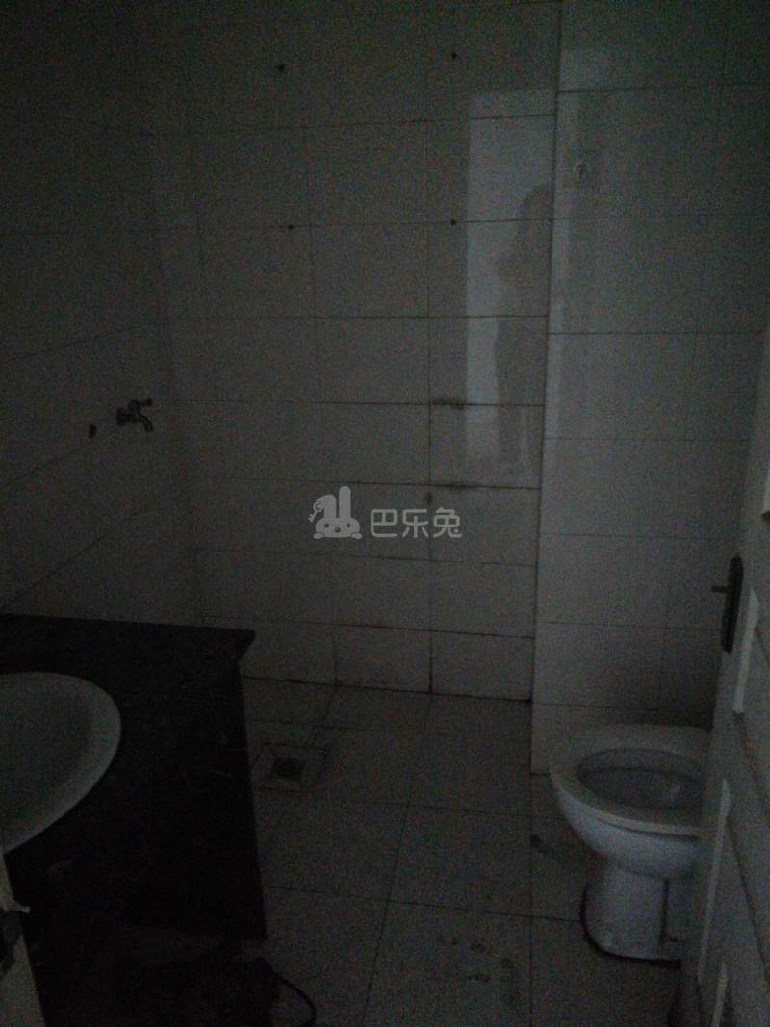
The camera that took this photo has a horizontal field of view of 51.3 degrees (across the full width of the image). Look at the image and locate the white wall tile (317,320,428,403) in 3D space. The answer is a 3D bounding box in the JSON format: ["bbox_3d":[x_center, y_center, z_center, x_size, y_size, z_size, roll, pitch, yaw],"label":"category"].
[{"bbox_3d":[-0.034,-0.449,2.364,0.330,0.251,0.012,2,21,10],"label":"white wall tile"}]

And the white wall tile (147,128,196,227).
[{"bbox_3d":[-0.597,-0.940,2.279,0.124,0.250,0.010,2,20,10],"label":"white wall tile"}]

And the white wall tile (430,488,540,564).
[{"bbox_3d":[0.305,0.036,2.471,0.330,0.251,0.010,2,21,10],"label":"white wall tile"}]

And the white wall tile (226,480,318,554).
[{"bbox_3d":[-0.345,0.013,2.583,0.330,0.251,0.010,2,21,10],"label":"white wall tile"}]

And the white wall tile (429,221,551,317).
[{"bbox_3d":[0.284,-0.675,2.218,0.330,0.250,0.010,2,20,10],"label":"white wall tile"}]

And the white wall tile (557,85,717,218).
[{"bbox_3d":[0.535,-0.774,1.728,0.334,0.251,0.012,2,21,10],"label":"white wall tile"}]

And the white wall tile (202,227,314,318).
[{"bbox_3d":[-0.368,-0.699,2.336,0.330,0.251,0.012,2,21,10],"label":"white wall tile"}]

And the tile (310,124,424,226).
[{"bbox_3d":[-0.048,-0.922,2.186,0.330,0.250,0.010,2,20,10],"label":"tile"}]

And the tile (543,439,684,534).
[{"bbox_3d":[0.556,-0.064,1.991,0.334,0.251,0.012,2,21,10],"label":"tile"}]

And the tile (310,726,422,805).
[{"bbox_3d":[-0.071,0.737,2.355,0.330,0.010,0.327,2,20,9],"label":"tile"}]

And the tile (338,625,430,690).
[{"bbox_3d":[-0.006,0.490,2.712,0.330,0.234,0.012,2,21,10],"label":"tile"}]

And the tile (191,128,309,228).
[{"bbox_3d":[-0.375,-0.935,2.249,0.330,0.251,0.012,2,21,10],"label":"tile"}]

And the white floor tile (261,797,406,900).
[{"bbox_3d":[-0.125,0.849,2.053,0.330,0.010,0.327,2,20,9],"label":"white floor tile"}]

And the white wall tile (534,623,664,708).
[{"bbox_3d":[0.565,0.409,2.143,0.330,0.251,0.010,2,20,9],"label":"white wall tile"}]

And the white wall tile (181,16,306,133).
[{"bbox_3d":[-0.382,-1.167,2.150,0.329,0.250,0.010,2,21,10],"label":"white wall tile"}]

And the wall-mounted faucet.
[{"bbox_3d":[-0.670,-0.266,2.162,0.106,0.086,0.050,2,21,10],"label":"wall-mounted faucet"}]

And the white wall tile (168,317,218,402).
[{"bbox_3d":[-0.589,-0.471,2.466,0.131,0.251,0.012,2,21,10],"label":"white wall tile"}]

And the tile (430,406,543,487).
[{"bbox_3d":[0.297,-0.202,2.391,0.330,0.250,0.010,2,20,10],"label":"tile"}]

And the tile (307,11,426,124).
[{"bbox_3d":[-0.055,-1.158,2.100,0.330,0.250,0.010,2,20,10],"label":"tile"}]

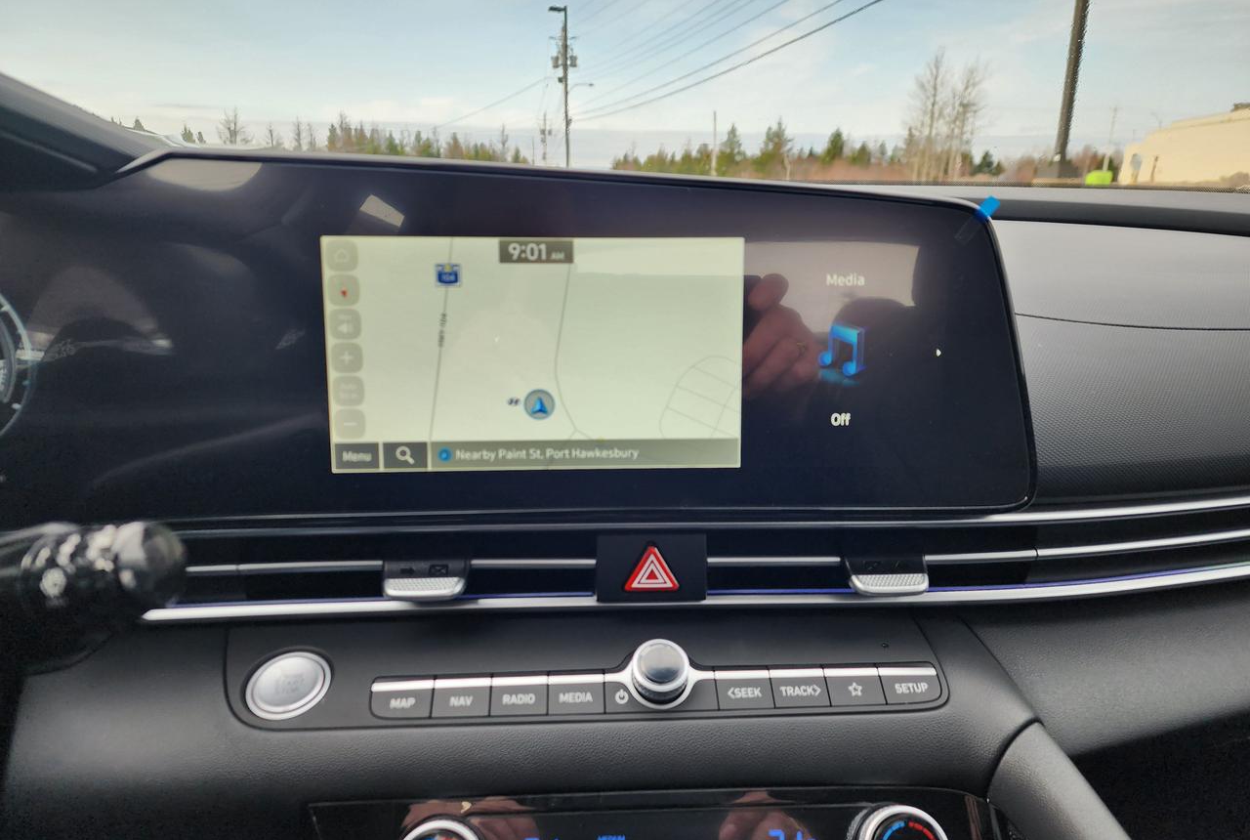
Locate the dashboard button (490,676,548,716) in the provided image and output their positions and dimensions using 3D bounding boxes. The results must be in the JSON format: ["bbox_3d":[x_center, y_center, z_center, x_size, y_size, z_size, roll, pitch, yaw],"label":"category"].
[{"bbox_3d":[-0.040,0.106,0.314,0.021,0.006,0.015,-1,48,-3],"label":"dashboard button"}]

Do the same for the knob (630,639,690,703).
[{"bbox_3d":[0.013,0.095,0.315,0.021,0.011,0.021,-1,48,-3],"label":"knob"}]

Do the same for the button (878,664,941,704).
[{"bbox_3d":[0.110,0.104,0.323,0.022,0.006,0.015,-1,48,-3],"label":"button"}]

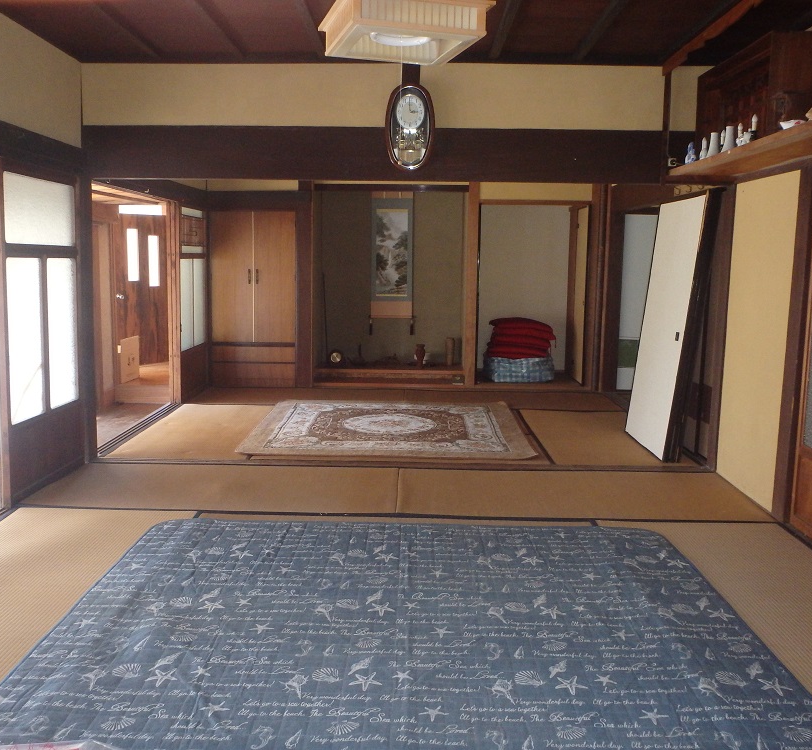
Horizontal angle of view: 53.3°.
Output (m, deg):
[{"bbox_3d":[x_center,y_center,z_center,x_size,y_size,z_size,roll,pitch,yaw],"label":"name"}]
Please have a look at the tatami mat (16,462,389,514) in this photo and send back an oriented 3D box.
[{"bbox_3d":[-0.985,0.640,4.505,1.888,0.050,0.886,1,8,1],"label":"tatami mat"}]

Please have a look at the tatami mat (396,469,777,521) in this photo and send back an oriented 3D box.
[{"bbox_3d":[0.908,0.671,4.472,1.900,0.050,0.922,1,8,1],"label":"tatami mat"}]

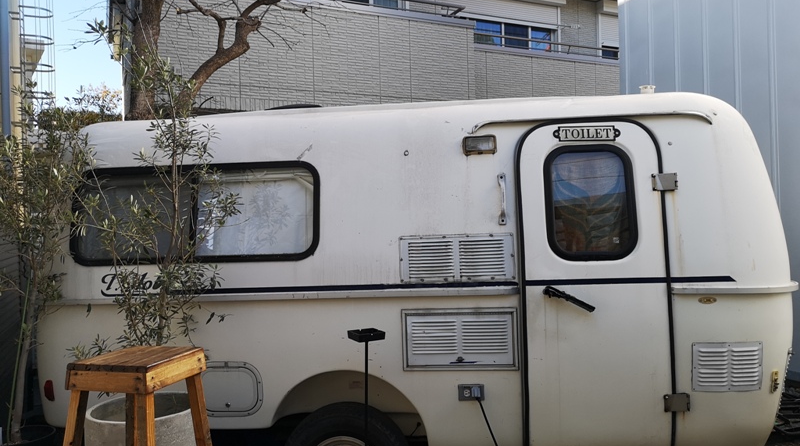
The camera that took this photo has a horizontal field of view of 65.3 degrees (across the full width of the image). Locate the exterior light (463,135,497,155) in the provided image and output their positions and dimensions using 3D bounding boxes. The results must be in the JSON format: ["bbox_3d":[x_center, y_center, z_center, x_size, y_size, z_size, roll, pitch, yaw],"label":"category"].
[{"bbox_3d":[0.373,-0.360,2.902,0.155,0.089,0.060,-1,-5,5],"label":"exterior light"}]

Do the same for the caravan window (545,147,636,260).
[{"bbox_3d":[0.872,-0.090,2.845,0.398,0.523,0.040,-1,-4,6],"label":"caravan window"}]

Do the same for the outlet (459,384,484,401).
[{"bbox_3d":[0.326,0.772,2.835,0.117,0.075,0.040,-1,0,5],"label":"outlet"}]

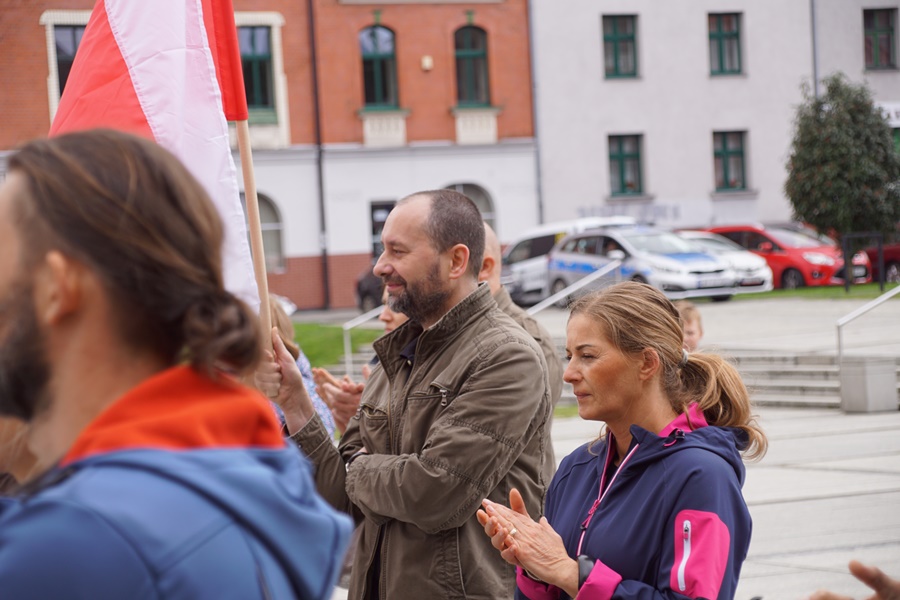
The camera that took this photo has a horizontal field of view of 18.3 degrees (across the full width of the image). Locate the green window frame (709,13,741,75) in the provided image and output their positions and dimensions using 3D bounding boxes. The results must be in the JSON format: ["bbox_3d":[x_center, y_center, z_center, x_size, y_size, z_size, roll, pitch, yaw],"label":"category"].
[{"bbox_3d":[7.393,-6.883,75.273,1.020,1.620,0.140,-3,1,-27],"label":"green window frame"}]

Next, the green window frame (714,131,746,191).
[{"bbox_3d":[7.576,-3.727,75.349,1.020,1.620,0.140,-3,1,-27],"label":"green window frame"}]

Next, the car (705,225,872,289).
[{"bbox_3d":[7.095,-0.884,61.901,1.840,1.620,4.380,-4,1,-40],"label":"car"}]

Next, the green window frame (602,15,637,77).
[{"bbox_3d":[4.494,-6.655,73.793,1.020,1.620,0.140,-3,1,-27],"label":"green window frame"}]

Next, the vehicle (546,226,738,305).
[{"bbox_3d":[3.772,-0.658,55.801,1.790,1.490,4.500,-4,1,-33],"label":"vehicle"}]

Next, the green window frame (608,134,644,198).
[{"bbox_3d":[4.670,-3.535,73.866,1.020,1.620,0.140,-3,1,-27],"label":"green window frame"}]

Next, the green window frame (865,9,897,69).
[{"bbox_3d":[11.945,-7.225,77.596,1.020,1.620,0.140,-3,1,-27],"label":"green window frame"}]

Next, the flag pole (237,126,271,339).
[{"bbox_3d":[-0.393,-0.422,5.150,0.023,1.500,0.023,-7,0,0],"label":"flag pole"}]

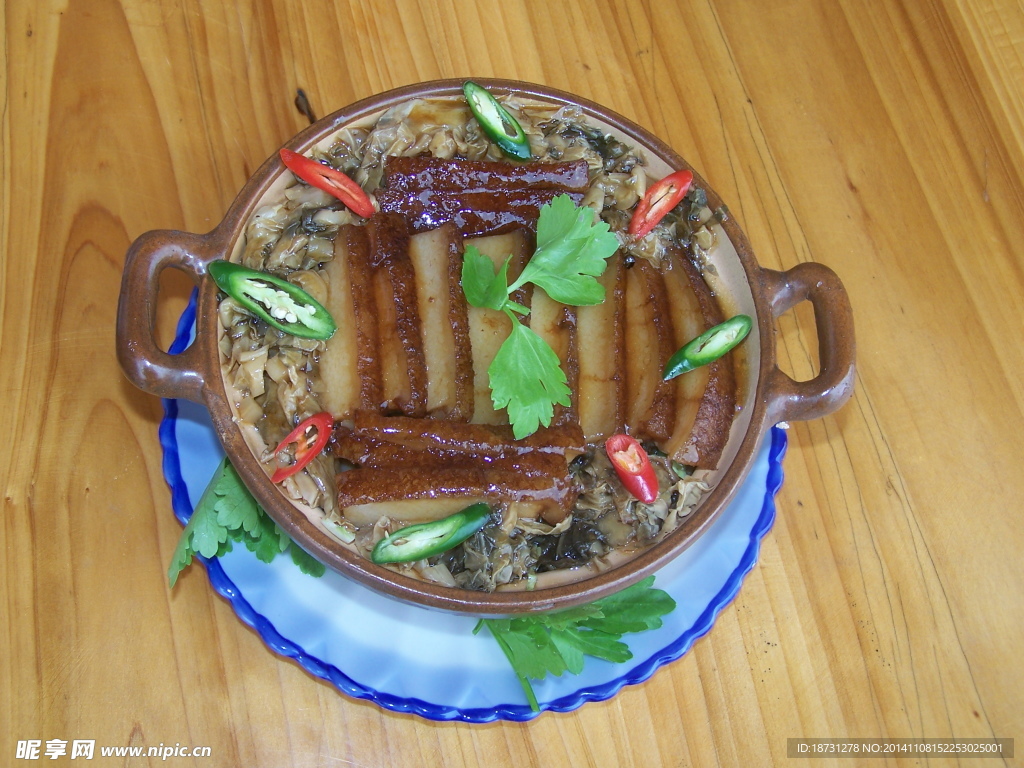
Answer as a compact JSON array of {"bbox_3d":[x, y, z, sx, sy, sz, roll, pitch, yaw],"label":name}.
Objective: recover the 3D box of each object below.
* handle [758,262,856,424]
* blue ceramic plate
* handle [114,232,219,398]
[{"bbox_3d":[0.112,-0.015,0.477,0.030,0.019,0.060,2,67,-7],"label":"handle"},{"bbox_3d":[-0.013,0.011,0.537,0.258,0.025,0.258,2,67,-7],"label":"blue ceramic plate"},{"bbox_3d":[-0.121,-0.024,0.449,0.030,0.019,0.061,2,67,-7],"label":"handle"}]

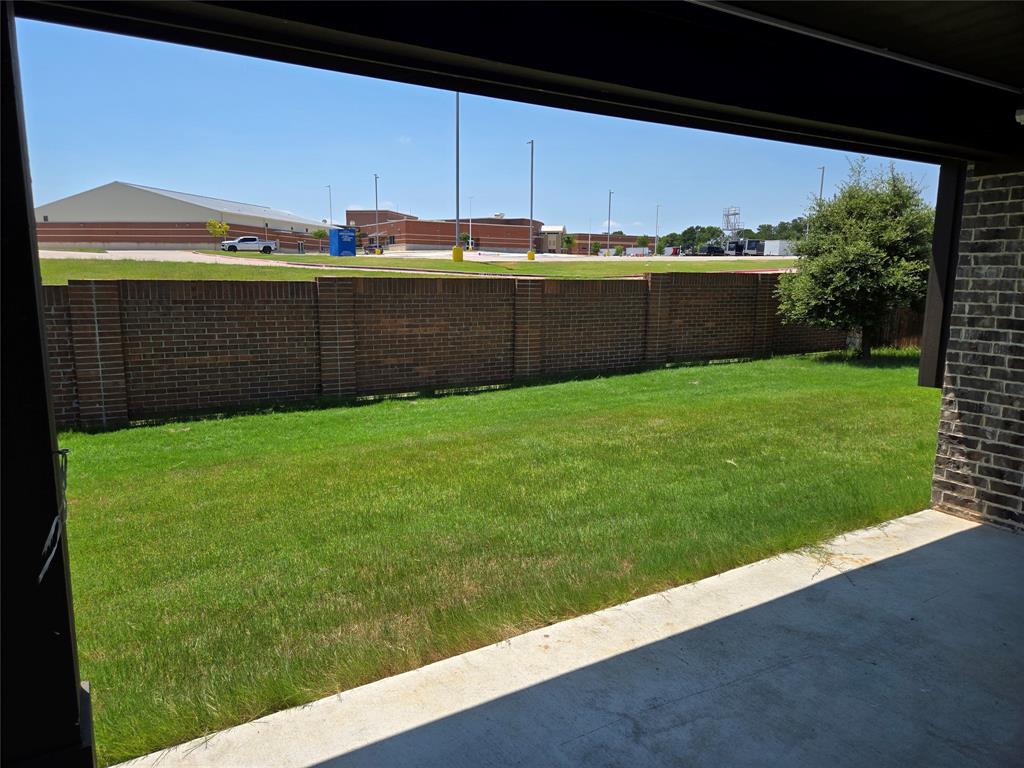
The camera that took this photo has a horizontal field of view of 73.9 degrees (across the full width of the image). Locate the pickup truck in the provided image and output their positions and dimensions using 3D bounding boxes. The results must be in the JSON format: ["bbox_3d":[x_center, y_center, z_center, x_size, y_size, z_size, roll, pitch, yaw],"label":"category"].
[{"bbox_3d":[-30.304,-16.005,78.457,5.850,1.930,2.050,-4,10,-28],"label":"pickup truck"}]

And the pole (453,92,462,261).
[{"bbox_3d":[-3.127,-12.102,38.606,0.700,10.200,0.600,8,12,39],"label":"pole"}]

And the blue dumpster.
[{"bbox_3d":[-13.087,-10.879,52.440,1.450,2.100,1.450,-7,12,-38],"label":"blue dumpster"}]

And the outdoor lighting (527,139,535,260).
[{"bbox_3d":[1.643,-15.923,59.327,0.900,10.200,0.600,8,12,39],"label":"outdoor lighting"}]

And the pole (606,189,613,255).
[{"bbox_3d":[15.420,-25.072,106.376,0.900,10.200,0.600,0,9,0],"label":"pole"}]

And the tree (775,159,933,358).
[{"bbox_3d":[7.742,-2.646,14.666,3.400,4.220,3.400,-5,10,-29],"label":"tree"}]

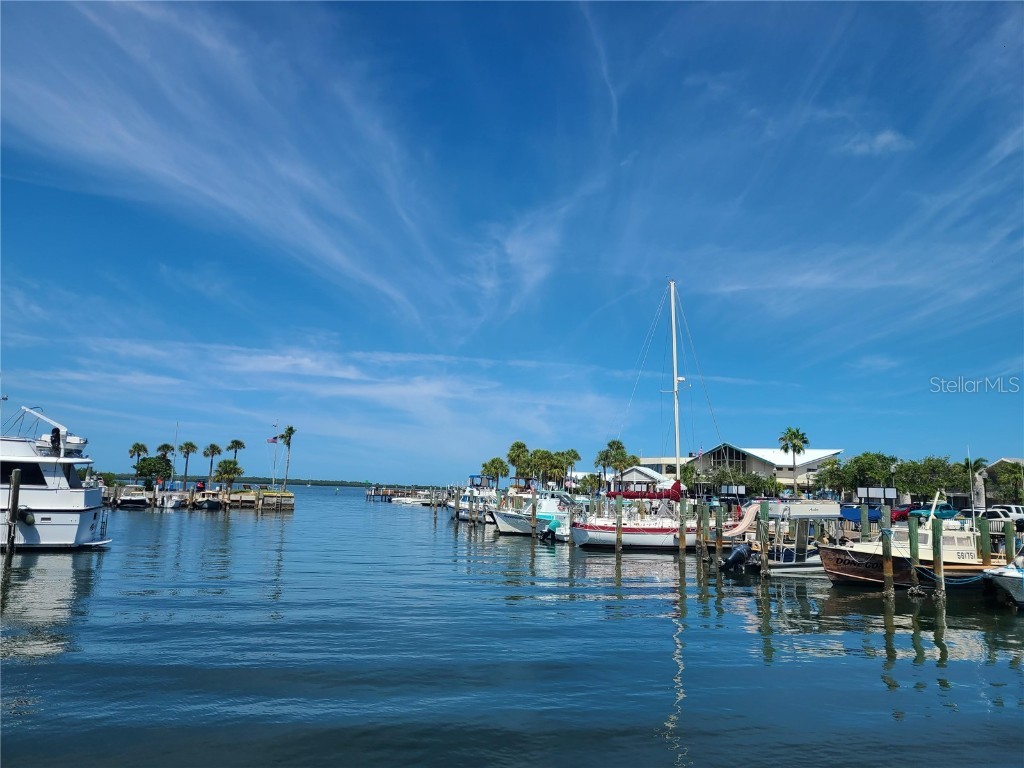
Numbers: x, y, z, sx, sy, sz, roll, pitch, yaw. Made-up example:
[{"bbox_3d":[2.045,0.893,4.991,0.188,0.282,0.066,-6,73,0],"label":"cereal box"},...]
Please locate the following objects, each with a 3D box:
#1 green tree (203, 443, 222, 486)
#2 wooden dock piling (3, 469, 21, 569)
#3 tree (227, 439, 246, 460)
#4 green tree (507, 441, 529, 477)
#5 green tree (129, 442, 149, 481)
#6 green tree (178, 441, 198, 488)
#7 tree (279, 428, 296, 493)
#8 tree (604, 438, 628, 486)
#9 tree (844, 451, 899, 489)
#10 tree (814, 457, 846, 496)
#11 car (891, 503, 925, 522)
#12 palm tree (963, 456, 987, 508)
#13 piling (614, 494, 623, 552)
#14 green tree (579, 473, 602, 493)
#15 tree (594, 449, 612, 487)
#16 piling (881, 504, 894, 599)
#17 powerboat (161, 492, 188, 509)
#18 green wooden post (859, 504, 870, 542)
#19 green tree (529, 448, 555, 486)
[{"bbox_3d":[-39.287,11.007,101.265,2.400,6.210,2.400,1,-8,0],"label":"green tree"},{"bbox_3d":[-18.439,4.796,28.449,0.340,3.250,0.340,1,-8,0],"label":"wooden dock piling"},{"bbox_3d":[-36.776,10.951,103.318,2.500,6.990,2.500,1,-8,0],"label":"tree"},{"bbox_3d":[0.828,11.902,104.430,3.000,8.319,3.000,2,-8,0],"label":"green tree"},{"bbox_3d":[-48.505,10.672,99.594,2.500,5.922,2.500,2,-8,0],"label":"green tree"},{"bbox_3d":[-42.079,10.668,99.567,2.400,6.308,2.400,2,-8,0],"label":"green tree"},{"bbox_3d":[-25.249,8.407,86.500,2.100,7.500,2.100,1,-8,0],"label":"tree"},{"bbox_3d":[11.727,10.190,86.253,2.600,7.930,2.600,1,-8,0],"label":"tree"},{"bbox_3d":[36.927,10.015,79.000,5.500,6.300,5.500,1,-8,0],"label":"tree"},{"bbox_3d":[33.565,10.884,81.132,3.800,6.140,3.800,1,-8,0],"label":"tree"},{"bbox_3d":[33.078,10.714,64.000,4.400,1.500,1.800,5,-9,-25],"label":"car"},{"bbox_3d":[45.627,10.391,76.142,2.800,6.300,2.800,1,-8,0],"label":"palm tree"},{"bbox_3d":[5.350,6.996,38.709,0.300,2.700,0.300,1,-8,0],"label":"piling"},{"bbox_3d":[8.370,11.275,82.000,2.600,3.500,2.600,1,-8,0],"label":"green tree"},{"bbox_3d":[10.317,10.703,86.178,2.200,6.830,2.200,1,-8,0],"label":"tree"},{"bbox_3d":[12.213,5.439,24.972,0.300,2.956,0.300,2,-8,0],"label":"piling"},{"bbox_3d":[-39.841,14.092,91.208,2.100,1.600,5.200,2,-8,-4],"label":"powerboat"},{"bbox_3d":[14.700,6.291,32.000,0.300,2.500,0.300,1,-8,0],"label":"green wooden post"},{"bbox_3d":[3.452,10.854,90.000,3.100,6.500,3.100,1,-8,0],"label":"green tree"}]

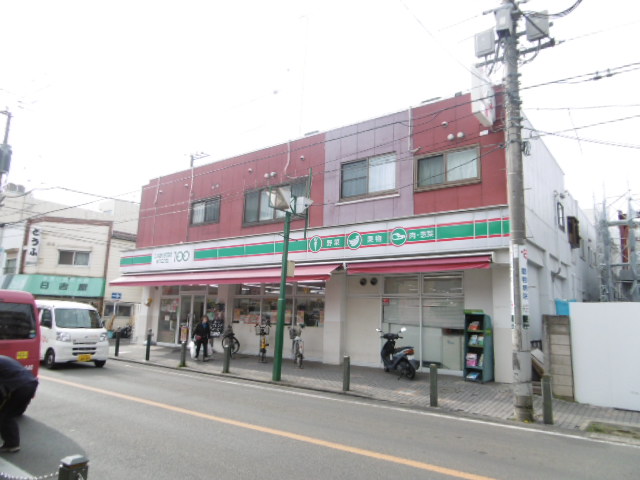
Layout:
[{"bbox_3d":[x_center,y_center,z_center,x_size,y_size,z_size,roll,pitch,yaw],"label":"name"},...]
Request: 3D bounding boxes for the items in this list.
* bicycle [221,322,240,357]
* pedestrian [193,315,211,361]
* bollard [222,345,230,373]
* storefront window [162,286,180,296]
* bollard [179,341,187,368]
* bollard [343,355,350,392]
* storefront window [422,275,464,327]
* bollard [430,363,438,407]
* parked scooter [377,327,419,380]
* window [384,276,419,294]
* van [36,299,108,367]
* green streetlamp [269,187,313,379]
[{"bbox_3d":[-3.364,3.902,17.121,0.600,1.100,1.650,3,-9,-9],"label":"bicycle"},{"bbox_3d":[-3.735,3.074,14.065,0.500,1.450,0.380,2,-9,-2],"label":"pedestrian"},{"bbox_3d":[-2.569,3.316,12.367,0.140,0.750,0.140,-6,-12,37],"label":"bollard"},{"bbox_3d":[-6.493,2.199,19.264,1.287,0.419,0.100,-6,-12,36],"label":"storefront window"},{"bbox_3d":[-3.782,3.158,12.273,0.140,0.690,0.140,-6,-12,36],"label":"bollard"},{"bbox_3d":[0.601,2.999,9.931,0.140,0.760,0.140,1,-9,0],"label":"bollard"},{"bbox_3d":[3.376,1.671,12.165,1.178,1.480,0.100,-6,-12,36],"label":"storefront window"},{"bbox_3d":[2.215,2.814,8.580,0.140,0.770,0.140,-6,-12,37],"label":"bollard"},{"bbox_3d":[2.012,2.932,11.572,0.720,1.160,1.750,5,-10,-20],"label":"parked scooter"},{"bbox_3d":[2.376,1.323,12.979,1.116,0.511,0.100,-6,-12,36],"label":"window"},{"bbox_3d":[-8.054,2.959,14.068,1.475,1.880,3.395,11,-13,-44],"label":"van"},{"bbox_3d":[-0.804,1.081,11.715,0.450,5.000,1.700,-6,-12,37],"label":"green streetlamp"}]

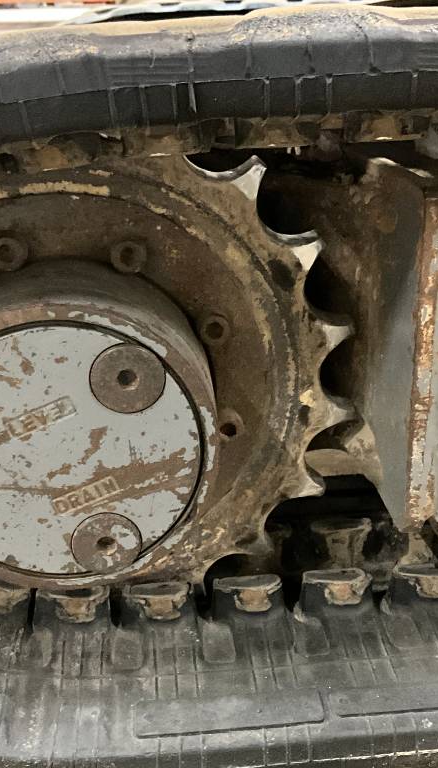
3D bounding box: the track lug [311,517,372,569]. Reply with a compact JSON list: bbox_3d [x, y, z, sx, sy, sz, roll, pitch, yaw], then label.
[{"bbox_3d":[0.075,0.096,0.531,0.035,0.023,0.014,-3,22,-5],"label":"track lug"}]

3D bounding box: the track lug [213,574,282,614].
[{"bbox_3d":[0.015,0.116,0.473,0.036,0.016,0.014,-3,22,-5],"label":"track lug"}]

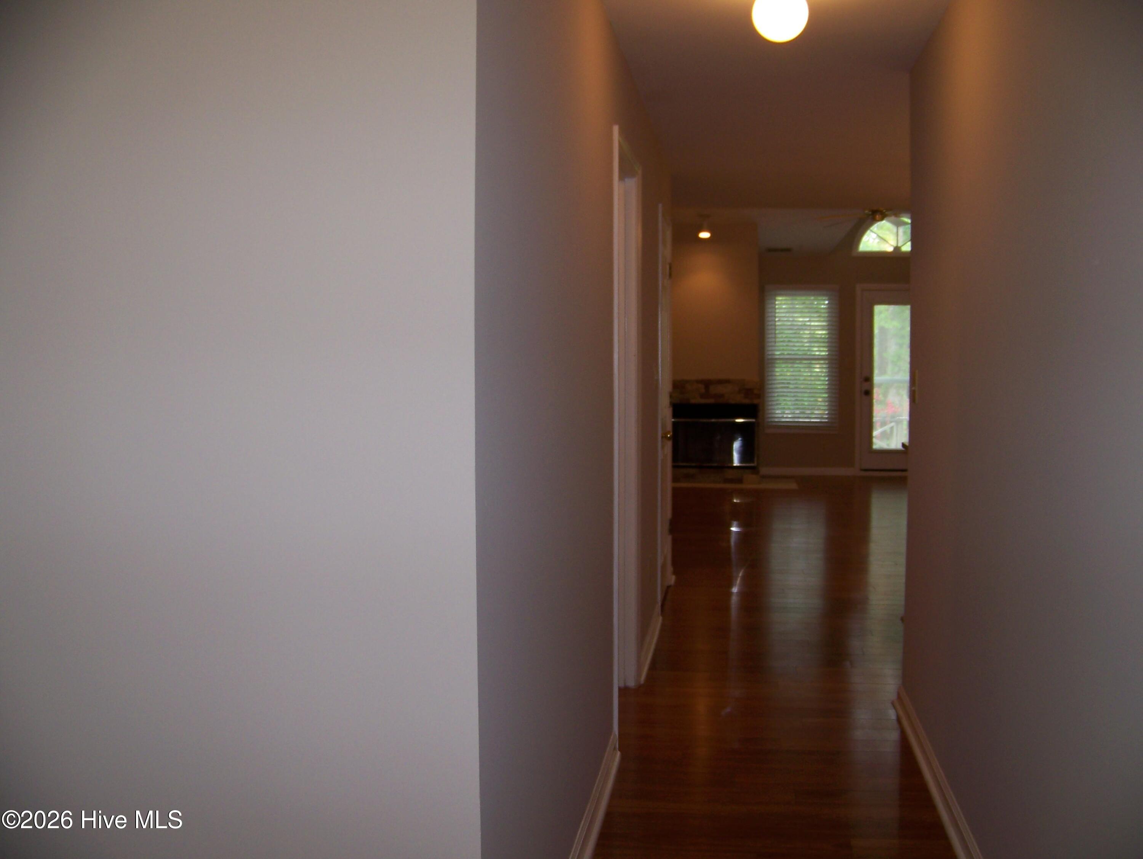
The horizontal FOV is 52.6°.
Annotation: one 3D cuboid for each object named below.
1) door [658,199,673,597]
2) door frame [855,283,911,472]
[{"bbox_3d":[0.470,-0.108,6.410,0.132,2.125,0.936,0,4,8],"label":"door"},{"bbox_3d":[3.654,-0.548,12.932,0.951,2.156,0.132,0,4,8],"label":"door frame"}]

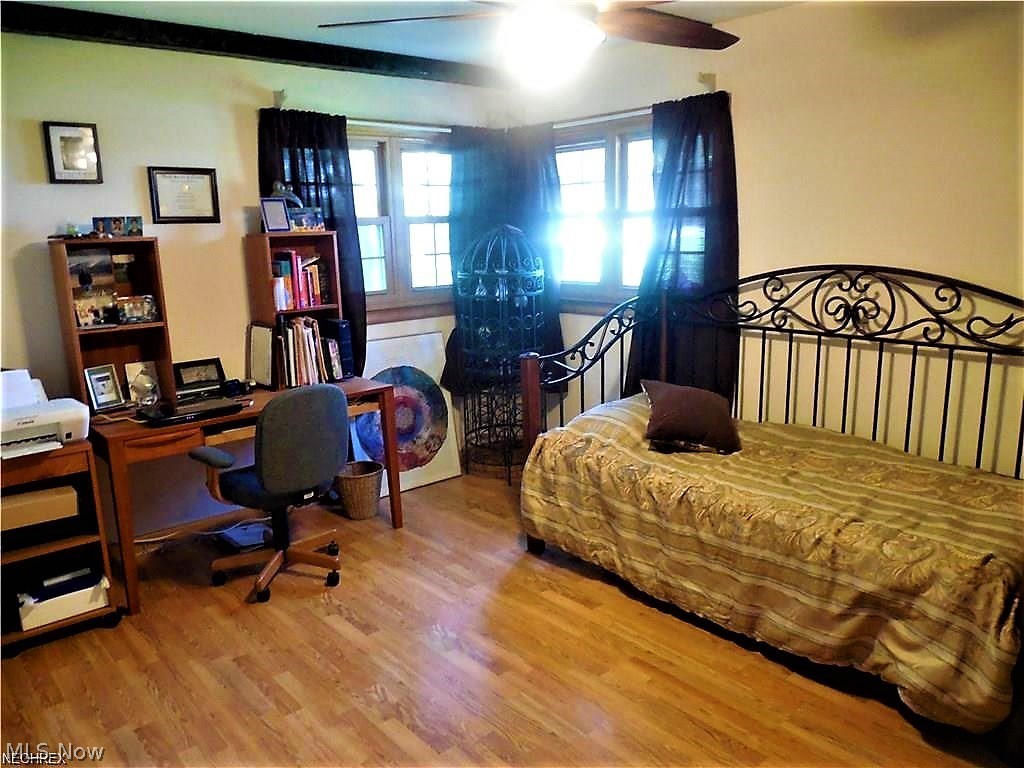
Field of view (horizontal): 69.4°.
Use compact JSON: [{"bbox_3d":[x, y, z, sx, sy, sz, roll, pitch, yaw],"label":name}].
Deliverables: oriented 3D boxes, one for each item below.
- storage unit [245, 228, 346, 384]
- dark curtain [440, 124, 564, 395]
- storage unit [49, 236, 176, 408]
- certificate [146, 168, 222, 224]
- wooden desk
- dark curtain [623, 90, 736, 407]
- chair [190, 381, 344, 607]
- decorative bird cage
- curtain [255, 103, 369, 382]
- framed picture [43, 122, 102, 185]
[{"bbox_3d":[-1.111,-0.395,3.846,0.372,0.757,0.289,-11,16,-38],"label":"storage unit"},{"bbox_3d":[-0.061,-0.765,4.575,0.760,1.619,0.410,0,12,6],"label":"dark curtain"},{"bbox_3d":[-1.768,-0.257,3.276,0.357,0.763,0.327,-11,16,-38],"label":"storage unit"},{"bbox_3d":[-1.562,-0.903,3.545,0.305,0.255,0.023,-11,16,-38],"label":"certificate"},{"bbox_3d":[-1.275,0.432,3.598,1.297,0.745,0.654,-11,16,-38],"label":"wooden desk"},{"bbox_3d":[0.848,-0.627,3.811,0.114,1.608,0.745,-11,16,-38],"label":"dark curtain"},{"bbox_3d":[-1.052,0.417,3.280,0.623,0.897,0.593,10,17,43],"label":"chair"},{"bbox_3d":[-0.065,-0.188,4.478,0.494,1.520,0.494,-1,12,0],"label":"decorative bird cage"},{"bbox_3d":[-1.039,-0.645,3.954,0.532,1.532,0.114,-11,16,-38],"label":"curtain"},{"bbox_3d":[-1.914,-1.007,3.230,0.204,0.254,0.023,-11,16,-38],"label":"framed picture"}]

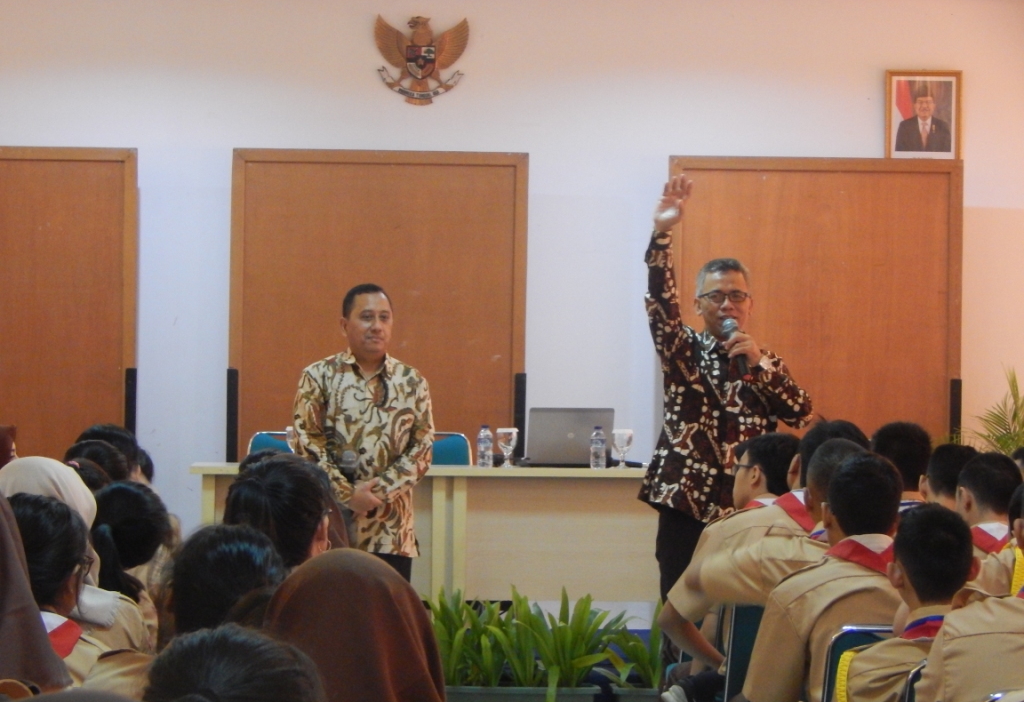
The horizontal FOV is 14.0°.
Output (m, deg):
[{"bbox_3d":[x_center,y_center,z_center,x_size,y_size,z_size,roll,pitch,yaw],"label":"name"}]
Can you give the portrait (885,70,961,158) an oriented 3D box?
[{"bbox_3d":[1.758,-0.992,17.800,0.320,0.420,0.030,1,0,-3],"label":"portrait"}]

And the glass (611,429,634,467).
[{"bbox_3d":[0.439,0.388,16.550,0.085,0.157,0.085,1,0,-3],"label":"glass"}]

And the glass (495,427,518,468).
[{"bbox_3d":[-0.018,0.387,16.550,0.085,0.157,0.085,1,0,-3],"label":"glass"}]

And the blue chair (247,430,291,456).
[{"bbox_3d":[-0.853,0.742,17.150,0.460,0.820,0.500,1,0,-3],"label":"blue chair"}]

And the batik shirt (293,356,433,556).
[{"bbox_3d":[-0.520,0.360,14.500,0.485,0.715,0.290,1,0,-7],"label":"batik shirt"}]

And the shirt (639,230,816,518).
[{"bbox_3d":[0.730,0.083,14.200,0.570,0.970,0.360,1,0,-7],"label":"shirt"}]

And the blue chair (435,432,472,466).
[{"bbox_3d":[-0.399,0.742,17.150,0.460,0.820,0.500,1,0,-3],"label":"blue chair"}]

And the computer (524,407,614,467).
[{"bbox_3d":[0.234,0.347,16.720,0.340,0.235,0.270,1,0,-2],"label":"computer"}]

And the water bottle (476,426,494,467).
[{"bbox_3d":[-0.105,0.382,16.500,0.062,0.172,0.062,1,0,-3],"label":"water bottle"}]

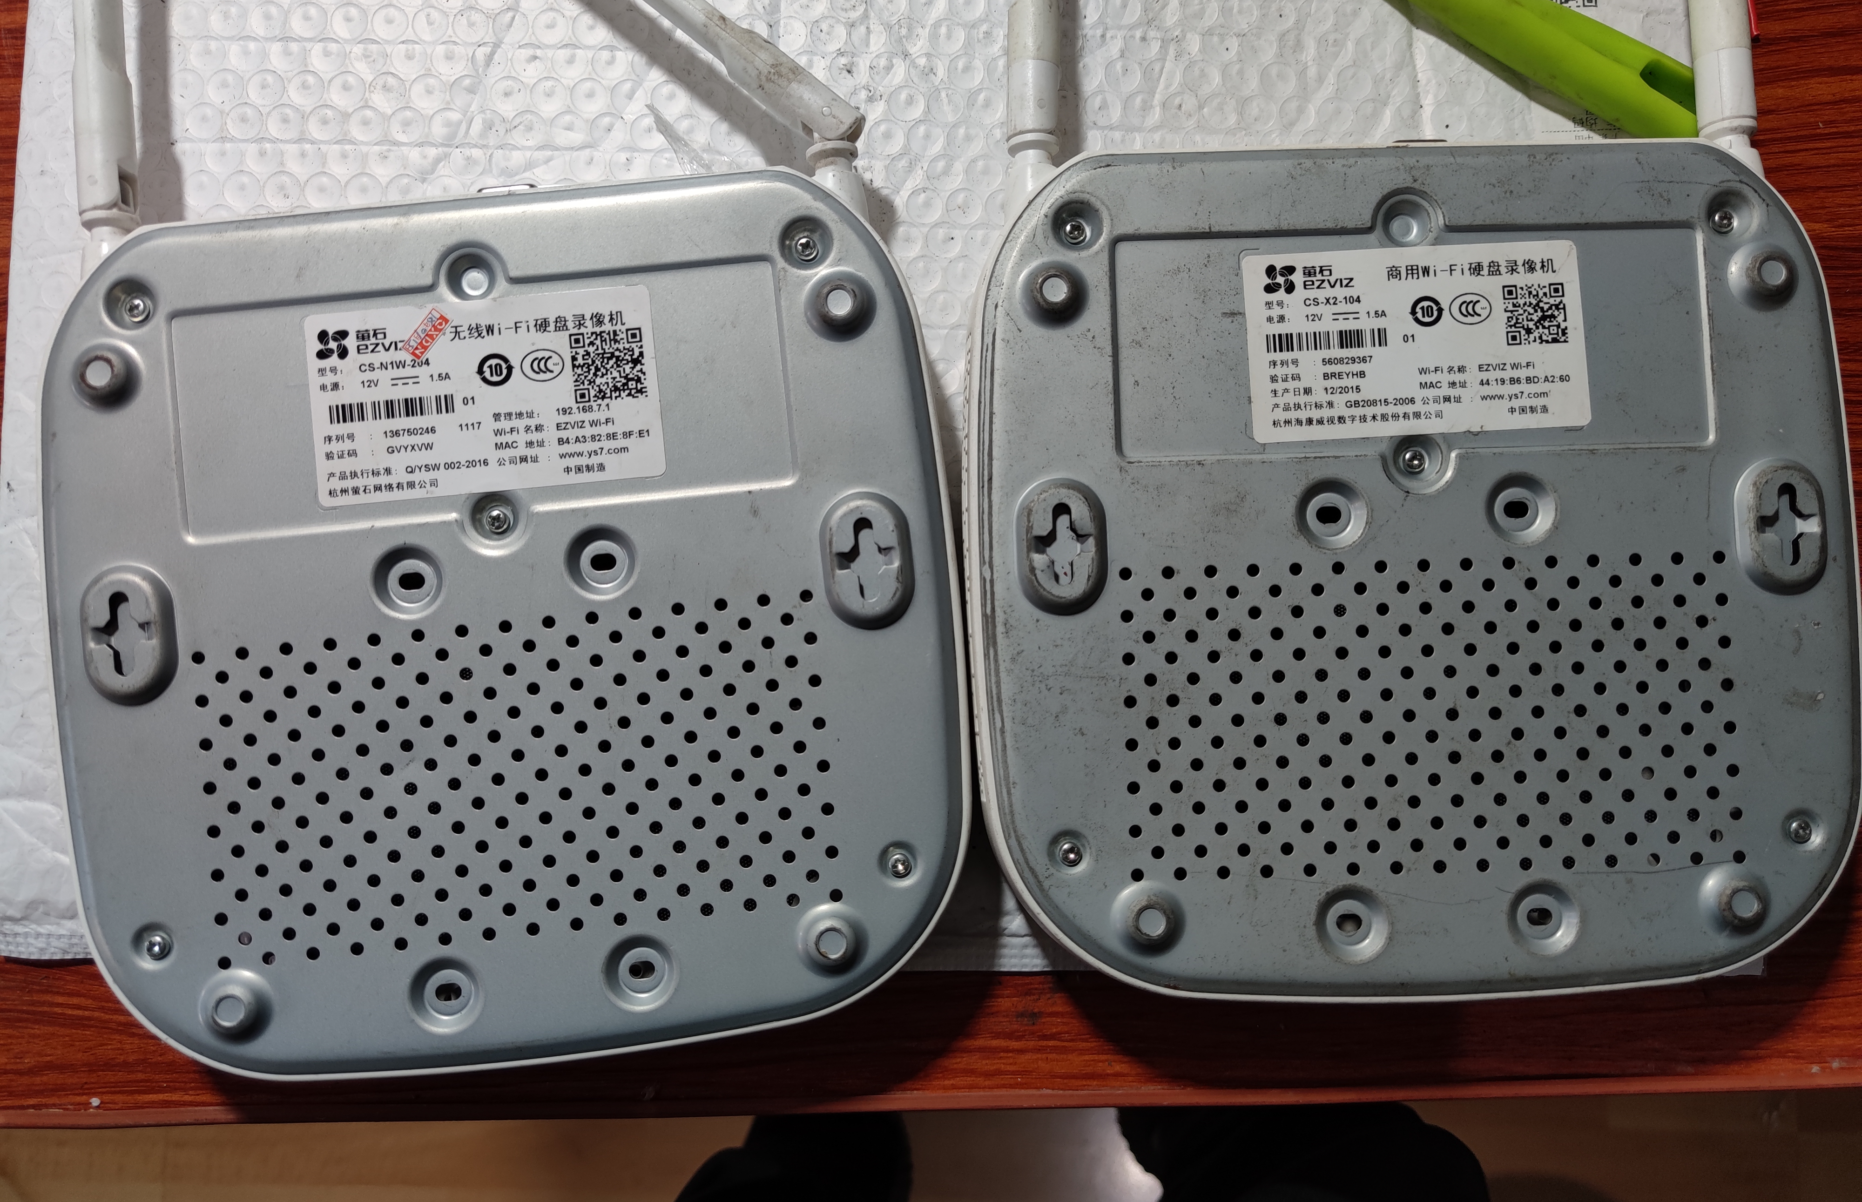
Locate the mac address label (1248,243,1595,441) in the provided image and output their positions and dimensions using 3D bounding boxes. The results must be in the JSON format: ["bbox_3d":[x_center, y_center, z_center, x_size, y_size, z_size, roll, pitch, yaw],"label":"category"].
[{"bbox_3d":[0.115,-0.062,0.319,0.080,0.001,0.045,-3,86,-1],"label":"mac address label"}]

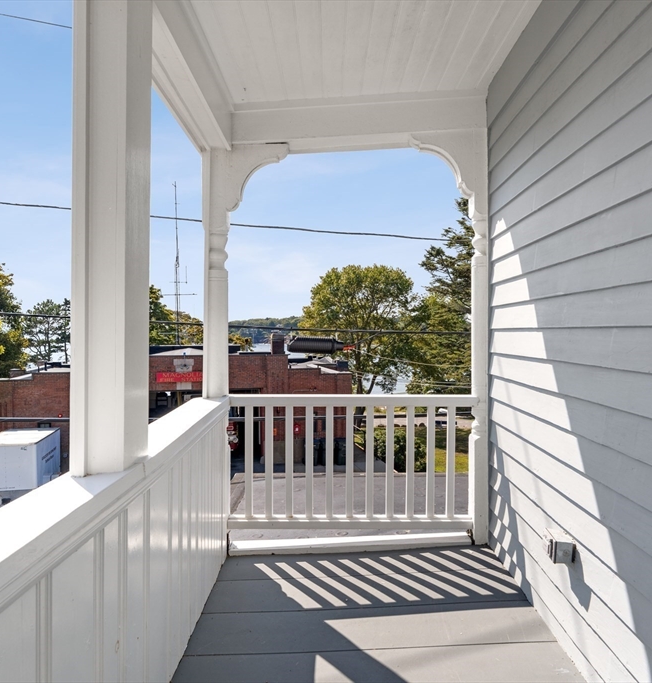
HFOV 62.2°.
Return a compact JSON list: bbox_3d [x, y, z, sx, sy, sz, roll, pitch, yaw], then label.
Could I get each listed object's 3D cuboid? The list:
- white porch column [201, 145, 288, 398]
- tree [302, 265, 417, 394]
[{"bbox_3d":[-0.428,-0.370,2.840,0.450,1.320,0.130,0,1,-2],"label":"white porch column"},{"bbox_3d":[2.300,0.300,37.000,7.900,11.200,7.900,0,1,3],"label":"tree"}]

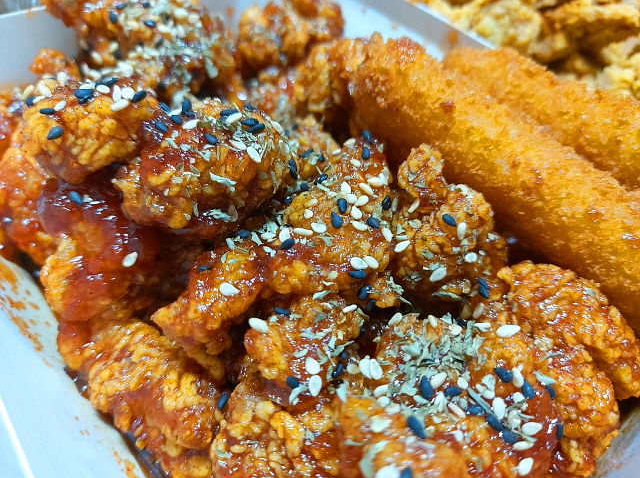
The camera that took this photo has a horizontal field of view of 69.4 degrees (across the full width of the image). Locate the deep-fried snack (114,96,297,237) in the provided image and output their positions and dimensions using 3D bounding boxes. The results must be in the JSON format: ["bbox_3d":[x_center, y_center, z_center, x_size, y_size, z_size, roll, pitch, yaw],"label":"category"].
[{"bbox_3d":[-0.029,-0.018,0.115,0.044,0.029,0.035,-8,48,-9],"label":"deep-fried snack"}]

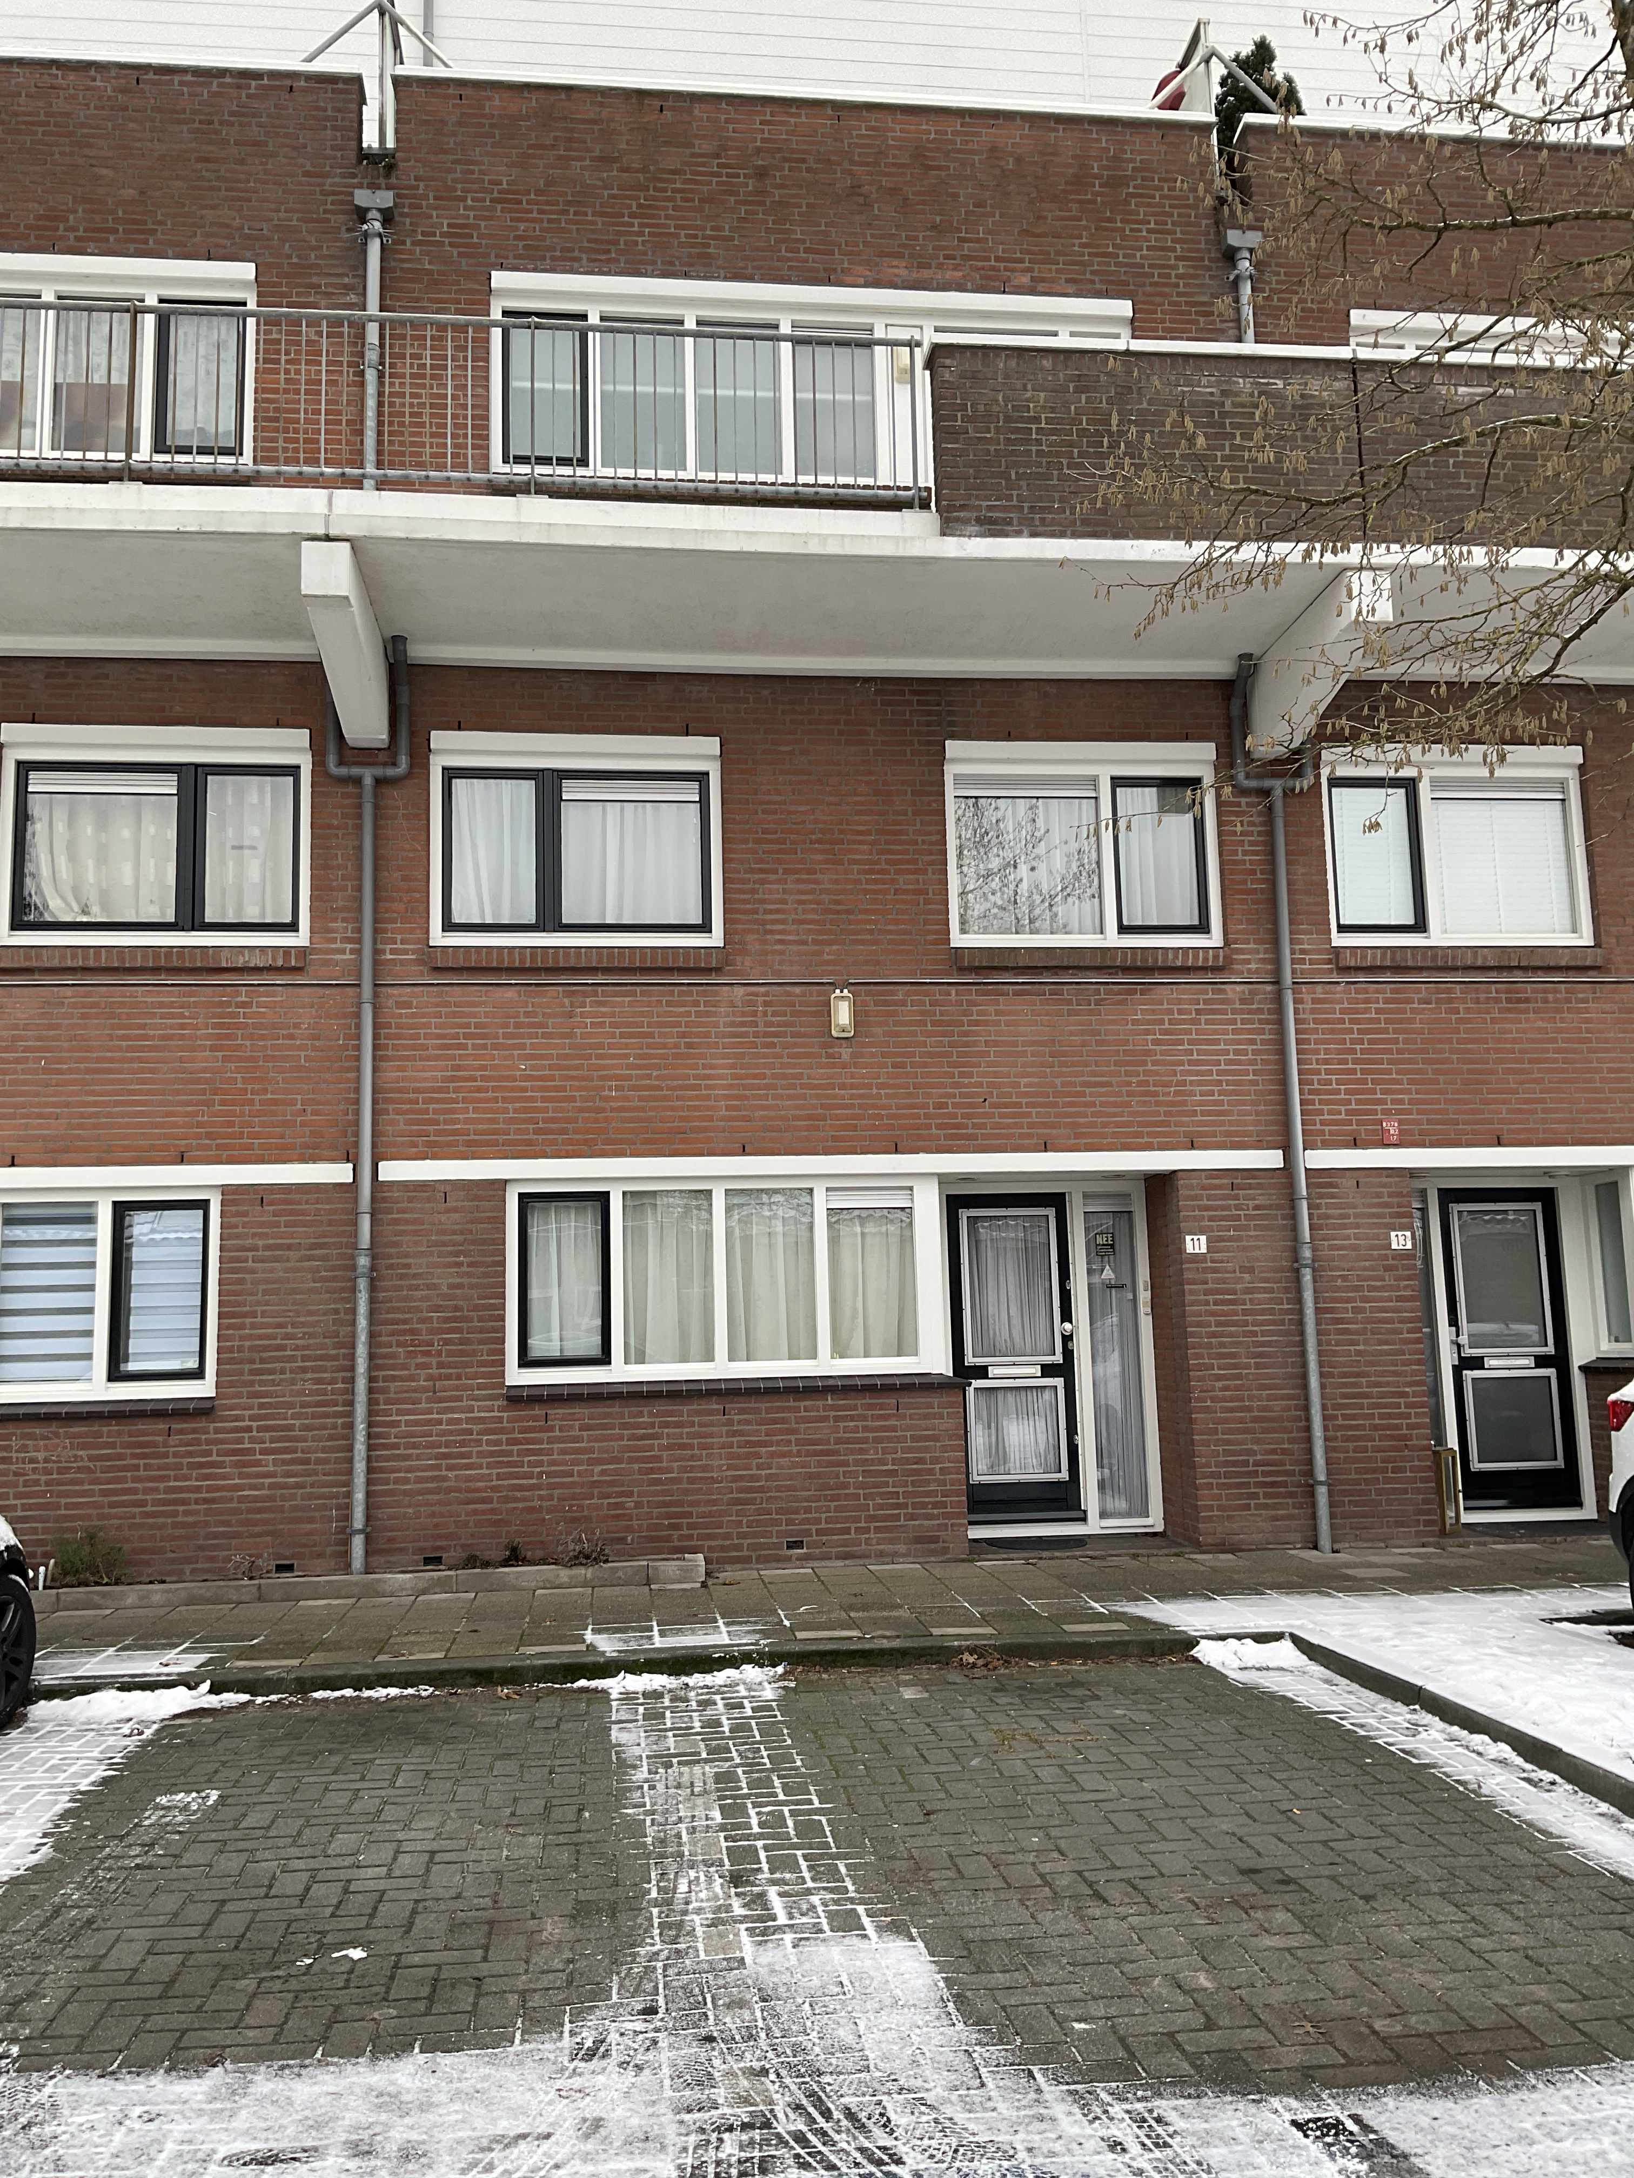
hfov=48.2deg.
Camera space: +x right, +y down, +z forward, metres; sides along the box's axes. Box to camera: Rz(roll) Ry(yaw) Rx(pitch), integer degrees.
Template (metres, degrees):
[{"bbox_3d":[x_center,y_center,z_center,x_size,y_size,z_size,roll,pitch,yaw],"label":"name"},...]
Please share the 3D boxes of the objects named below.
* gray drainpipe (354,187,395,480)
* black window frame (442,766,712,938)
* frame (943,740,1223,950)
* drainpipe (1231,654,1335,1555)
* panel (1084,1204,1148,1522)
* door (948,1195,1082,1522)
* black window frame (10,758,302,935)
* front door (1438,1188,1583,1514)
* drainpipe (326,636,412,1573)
[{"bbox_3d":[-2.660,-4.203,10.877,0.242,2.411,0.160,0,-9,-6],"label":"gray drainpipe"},{"bbox_3d":[-1.400,-1.387,10.688,1.559,0.982,0.080,0,-9,-6],"label":"black window frame"},{"bbox_3d":[1.610,-1.470,11.000,1.670,1.272,0.120,0,-9,-6],"label":"frame"},{"bbox_3d":[2.848,0.012,10.719,0.514,5.300,0.290,0,-9,-6],"label":"drainpipe"},{"bbox_3d":[1.853,1.701,11.285,0.328,1.891,0.040,0,-9,-6],"label":"panel"},{"bbox_3d":[1.224,1.643,11.217,0.790,2.006,0.060,0,-9,-6],"label":"door"},{"bbox_3d":[-3.768,-1.383,10.436,1.588,1.000,0.080,0,-9,-6],"label":"black window frame"},{"bbox_3d":[4.370,1.626,11.554,0.820,2.018,0.060,0,-9,-6],"label":"front door"},{"bbox_3d":[-2.531,0.002,10.150,0.476,5.236,0.290,0,-9,-6],"label":"drainpipe"}]

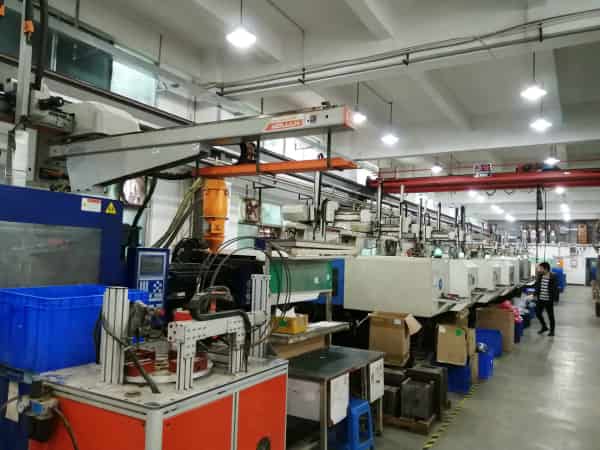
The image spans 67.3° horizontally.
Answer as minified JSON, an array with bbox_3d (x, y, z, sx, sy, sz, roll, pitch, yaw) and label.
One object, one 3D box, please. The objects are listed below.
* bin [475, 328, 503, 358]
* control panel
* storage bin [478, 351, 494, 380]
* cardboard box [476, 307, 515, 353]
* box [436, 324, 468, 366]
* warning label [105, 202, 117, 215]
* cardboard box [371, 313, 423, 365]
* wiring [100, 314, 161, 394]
[{"bbox_3d":[3.390,2.067,8.111,0.460,0.486,0.480,0,-4,31],"label":"bin"},{"bbox_3d":[-1.150,0.398,3.420,0.120,0.450,0.285,0,-4,37],"label":"control panel"},{"bbox_3d":[2.582,1.945,6.348,0.280,0.400,0.280,0,-3,32],"label":"storage bin"},{"bbox_3d":[3.762,1.970,8.658,0.604,0.762,0.550,0,-4,31],"label":"cardboard box"},{"bbox_3d":[2.061,1.560,5.993,0.363,0.503,0.360,0,-4,31],"label":"box"},{"bbox_3d":[-1.363,-0.121,3.250,0.004,0.086,0.094,0,-4,31],"label":"warning label"},{"bbox_3d":[1.022,1.245,5.022,0.410,0.540,0.340,0,-4,31],"label":"cardboard box"},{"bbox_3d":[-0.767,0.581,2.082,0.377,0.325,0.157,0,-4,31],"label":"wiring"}]

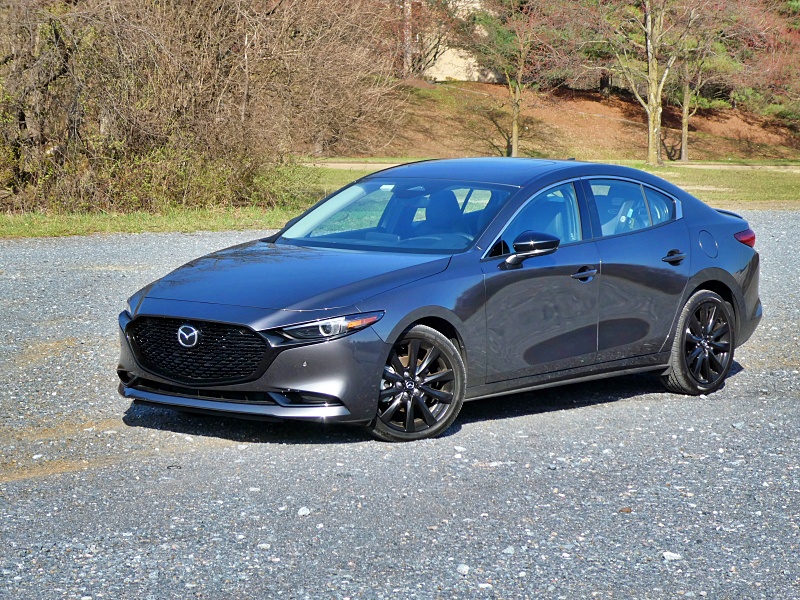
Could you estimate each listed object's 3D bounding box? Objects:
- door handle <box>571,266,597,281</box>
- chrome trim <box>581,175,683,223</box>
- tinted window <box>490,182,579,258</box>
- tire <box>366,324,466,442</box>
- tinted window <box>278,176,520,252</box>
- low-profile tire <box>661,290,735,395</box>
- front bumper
[{"bbox_3d":[1.070,-0.158,13.143,0.060,0.070,0.235,5,7,42],"label":"door handle"},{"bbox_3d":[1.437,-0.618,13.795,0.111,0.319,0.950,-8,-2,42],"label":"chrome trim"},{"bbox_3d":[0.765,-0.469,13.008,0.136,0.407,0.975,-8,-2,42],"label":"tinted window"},{"bbox_3d":[0.027,0.449,12.189,0.650,0.650,0.215,-2,6,-21],"label":"tire"},{"bbox_3d":[-0.038,-0.502,13.200,1.340,0.390,0.720,5,7,42],"label":"tinted window"},{"bbox_3d":[1.853,0.264,14.203,0.220,0.650,0.650,5,7,42],"label":"low-profile tire"},{"bbox_3d":[-0.948,0.347,12.269,1.770,0.520,0.610,5,7,42],"label":"front bumper"}]

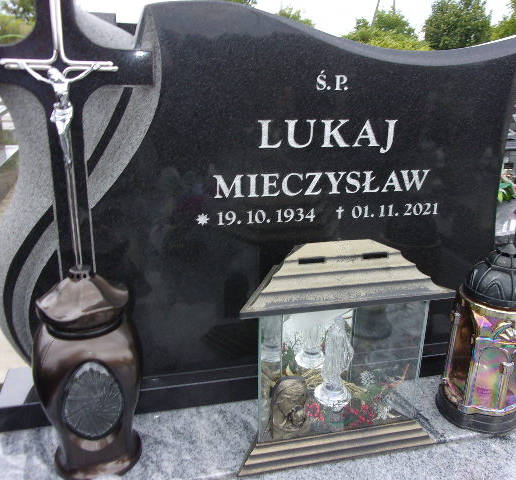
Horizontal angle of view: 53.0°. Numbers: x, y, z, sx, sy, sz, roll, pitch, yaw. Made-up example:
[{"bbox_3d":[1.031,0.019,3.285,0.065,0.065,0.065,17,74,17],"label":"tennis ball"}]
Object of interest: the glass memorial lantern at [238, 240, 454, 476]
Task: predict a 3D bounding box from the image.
[{"bbox_3d":[0.117,0.161,0.848,0.334,0.341,0.167,-4,19,-13],"label":"glass memorial lantern"}]

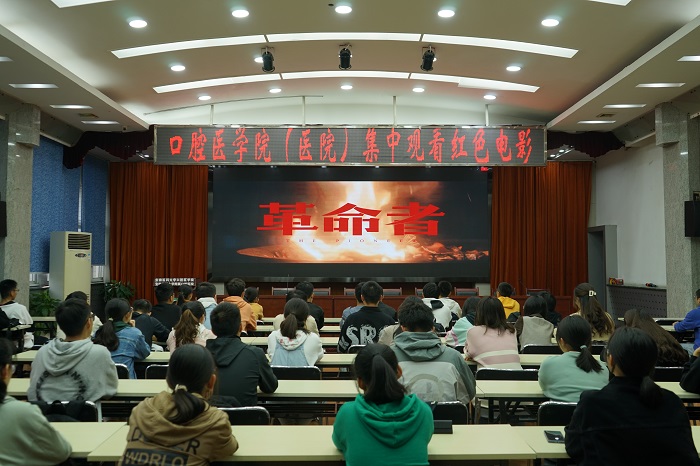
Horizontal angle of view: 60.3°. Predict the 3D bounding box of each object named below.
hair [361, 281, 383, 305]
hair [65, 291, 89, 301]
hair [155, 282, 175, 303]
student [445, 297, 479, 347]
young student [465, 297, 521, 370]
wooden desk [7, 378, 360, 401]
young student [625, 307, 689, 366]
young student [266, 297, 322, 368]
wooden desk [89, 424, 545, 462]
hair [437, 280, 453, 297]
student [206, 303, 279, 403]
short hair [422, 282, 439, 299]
[{"bbox_3d":[0.188,0.523,5.270,0.180,0.205,0.210,0,-3,0],"label":"hair"},{"bbox_3d":[-2.329,0.579,5.131,0.190,0.190,0.210,0,-2,8],"label":"hair"},{"bbox_3d":[-1.905,0.609,6.176,0.185,0.200,0.200,0,-3,6],"label":"hair"},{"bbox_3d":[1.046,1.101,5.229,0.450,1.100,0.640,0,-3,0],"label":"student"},{"bbox_3d":[1.013,1.090,4.284,0.430,1.250,0.700,0,-3,0],"label":"young student"},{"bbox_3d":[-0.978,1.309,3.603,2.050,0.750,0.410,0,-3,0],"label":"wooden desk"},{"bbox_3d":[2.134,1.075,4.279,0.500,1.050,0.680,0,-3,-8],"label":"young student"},{"bbox_3d":[-0.391,1.089,4.321,0.440,1.250,0.700,0,-2,2],"label":"young student"},{"bbox_3d":[-0.147,1.267,2.598,1.800,0.750,0.410,0,-2,-1],"label":"wooden desk"},{"bbox_3d":[1.112,0.653,7.075,0.180,0.177,0.190,0,-3,8],"label":"hair"},{"bbox_3d":[-0.608,1.029,3.286,0.470,1.280,0.720,0,-3,0],"label":"student"},{"bbox_3d":[0.835,0.600,6.231,0.170,0.180,0.200,0,-2,0],"label":"short hair"}]

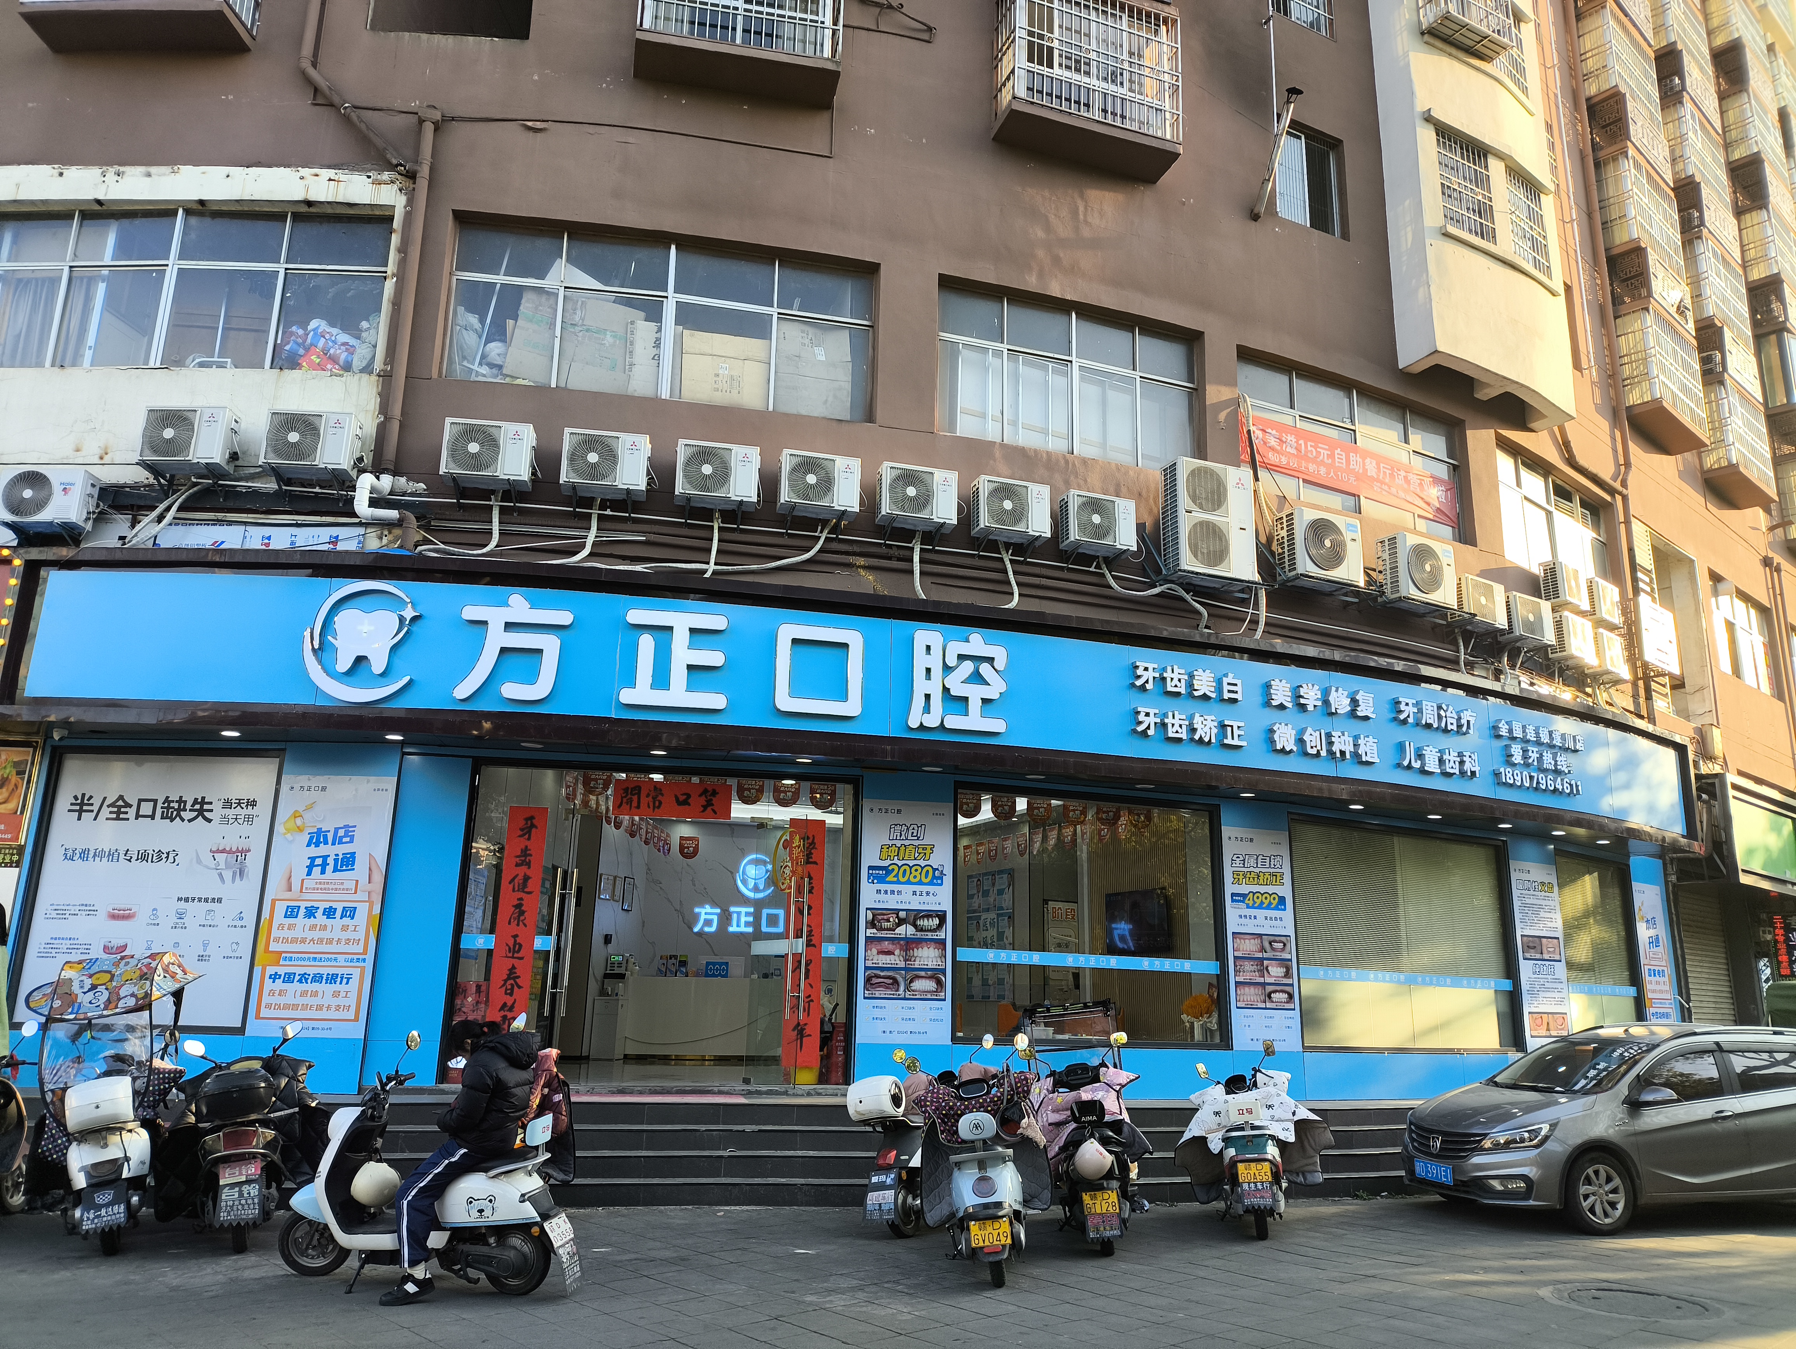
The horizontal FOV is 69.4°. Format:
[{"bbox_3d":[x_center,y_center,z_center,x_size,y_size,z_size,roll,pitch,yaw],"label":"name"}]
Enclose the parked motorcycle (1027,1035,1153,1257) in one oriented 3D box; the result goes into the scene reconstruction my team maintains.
[{"bbox_3d":[1.378,3.164,8.897,0.840,1.300,1.820,1,-15,2],"label":"parked motorcycle"}]

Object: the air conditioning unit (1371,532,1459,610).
[{"bbox_3d":[6.015,-1.135,15.027,0.885,0.785,0.375,9,-17,-28],"label":"air conditioning unit"}]

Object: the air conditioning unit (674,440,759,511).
[{"bbox_3d":[-1.781,-1.956,12.802,0.785,0.565,0.280,4,-15,-9],"label":"air conditioning unit"}]

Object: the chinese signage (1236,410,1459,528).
[{"bbox_3d":[5.511,-2.426,15.675,3.661,0.720,0.050,9,-16,-27],"label":"chinese signage"}]

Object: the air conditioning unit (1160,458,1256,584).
[{"bbox_3d":[3.392,-1.639,14.148,0.963,1.265,0.340,7,-16,-20],"label":"air conditioning unit"}]

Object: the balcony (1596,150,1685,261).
[{"bbox_3d":[13.026,-7.886,22.724,2.077,1.920,0.558,14,-19,-39],"label":"balcony"}]

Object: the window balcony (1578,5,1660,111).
[{"bbox_3d":[12.841,-10.575,23.071,2.050,1.700,0.580,14,-19,-39],"label":"window balcony"}]

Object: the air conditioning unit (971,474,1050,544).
[{"bbox_3d":[1.184,-1.705,13.567,0.785,0.565,0.280,7,-16,-20],"label":"air conditioning unit"}]

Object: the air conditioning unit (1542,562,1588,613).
[{"bbox_3d":[9.087,-1.159,17.653,0.815,0.545,0.290,14,-19,-40],"label":"air conditioning unit"}]

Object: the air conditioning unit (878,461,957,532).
[{"bbox_3d":[0.196,-1.767,13.005,0.773,0.553,0.268,6,-15,-15],"label":"air conditioning unit"}]

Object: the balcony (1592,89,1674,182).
[{"bbox_3d":[12.824,-9.164,22.736,1.950,0.950,0.650,14,-19,-39],"label":"balcony"}]

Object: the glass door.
[{"bbox_3d":[-2.138,2.251,11.700,3.546,2.777,0.120,3,-15,-5],"label":"glass door"}]

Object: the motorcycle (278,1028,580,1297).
[{"bbox_3d":[-2.469,2.570,6.875,1.680,1.220,0.700,-3,-15,15],"label":"motorcycle"}]

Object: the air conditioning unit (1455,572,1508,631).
[{"bbox_3d":[7.101,-0.857,15.921,0.800,0.560,0.300,11,-17,-33],"label":"air conditioning unit"}]

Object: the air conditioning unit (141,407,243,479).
[{"bbox_3d":[-6.980,-2.311,12.807,0.800,0.560,0.300,1,-14,0],"label":"air conditioning unit"}]

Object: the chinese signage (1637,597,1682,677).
[{"bbox_3d":[11.400,-0.569,19.459,1.255,0.985,0.060,13,-19,-38],"label":"chinese signage"}]

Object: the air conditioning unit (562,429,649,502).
[{"bbox_3d":[-2.821,-2.022,12.541,0.785,0.565,0.280,4,-15,-9],"label":"air conditioning unit"}]

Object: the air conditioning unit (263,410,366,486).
[{"bbox_3d":[-5.586,-2.195,12.384,0.785,0.565,0.280,2,-15,-2],"label":"air conditioning unit"}]

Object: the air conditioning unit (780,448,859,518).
[{"bbox_3d":[-0.763,-1.818,12.547,0.765,0.555,0.270,5,-15,-13],"label":"air conditioning unit"}]

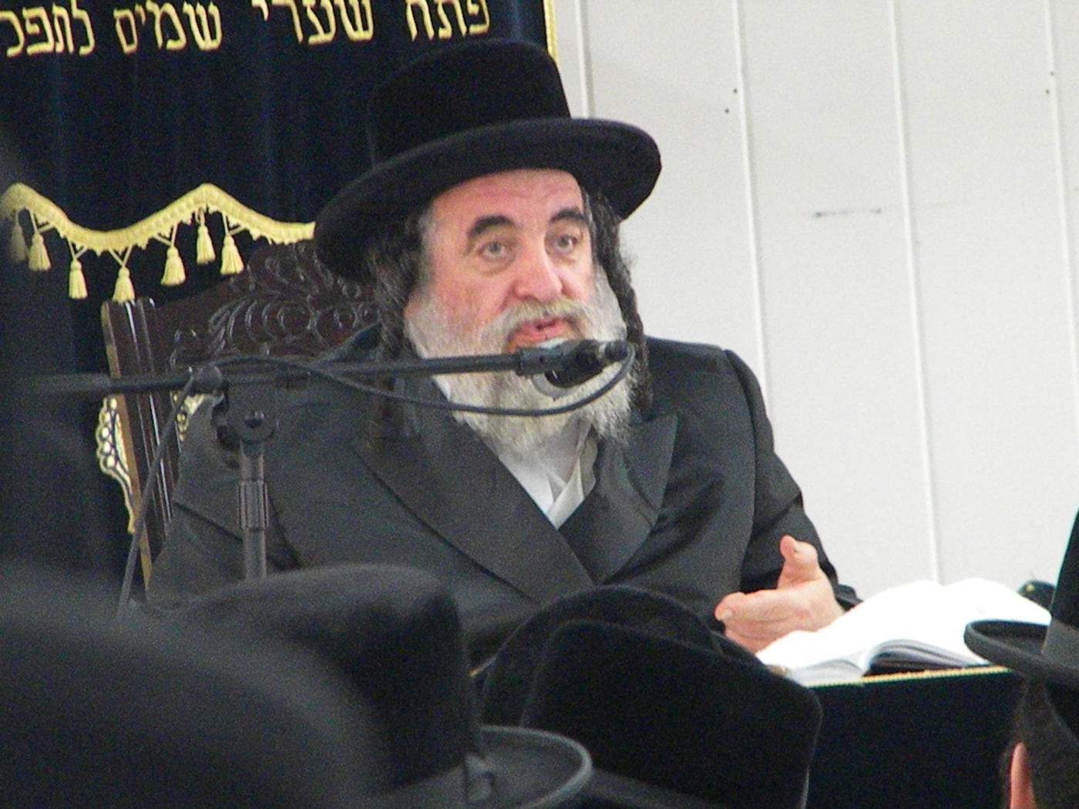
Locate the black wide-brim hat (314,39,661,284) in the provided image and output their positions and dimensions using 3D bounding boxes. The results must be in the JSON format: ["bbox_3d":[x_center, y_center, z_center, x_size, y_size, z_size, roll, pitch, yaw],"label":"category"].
[{"bbox_3d":[-0.059,-0.232,9.192,0.305,0.130,0.340,-3,-23,-23],"label":"black wide-brim hat"}]

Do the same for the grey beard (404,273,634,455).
[{"bbox_3d":[-0.019,-0.036,9.130,0.170,0.152,0.125,-5,-8,-23],"label":"grey beard"}]

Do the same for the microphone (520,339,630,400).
[{"bbox_3d":[0.031,-0.033,8.900,0.057,0.055,0.170,-4,-4,-20],"label":"microphone"}]

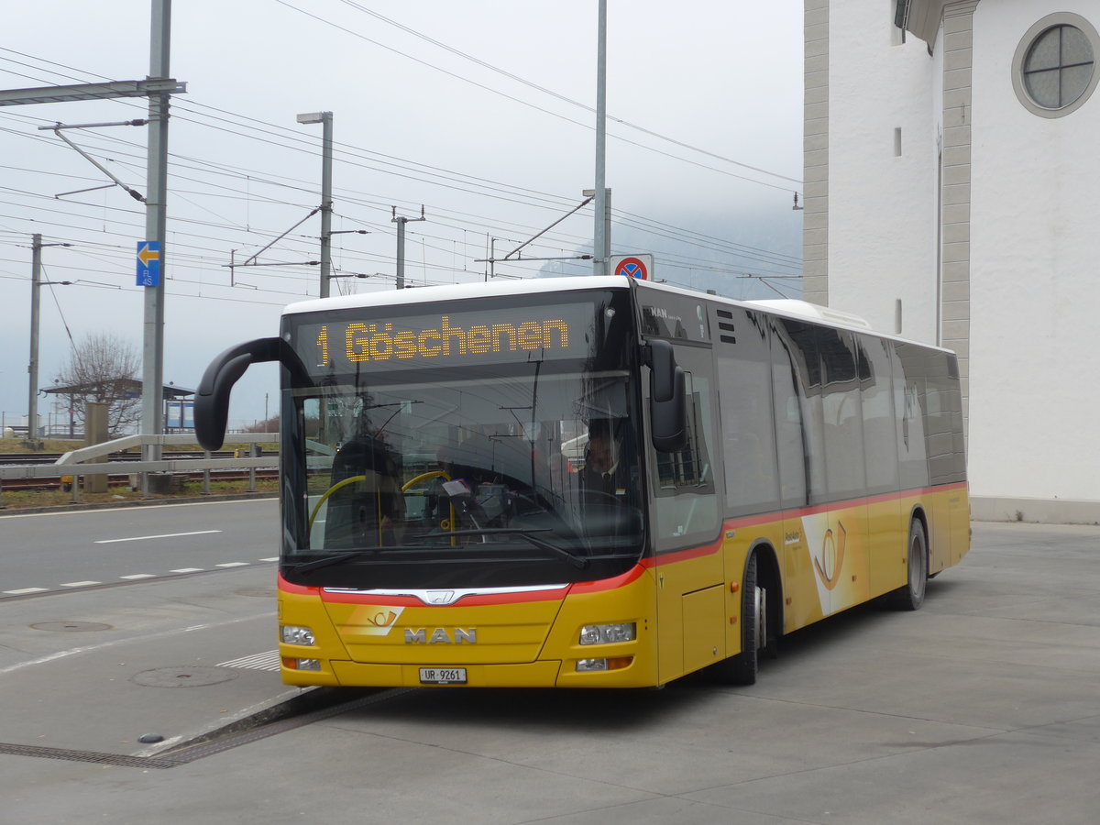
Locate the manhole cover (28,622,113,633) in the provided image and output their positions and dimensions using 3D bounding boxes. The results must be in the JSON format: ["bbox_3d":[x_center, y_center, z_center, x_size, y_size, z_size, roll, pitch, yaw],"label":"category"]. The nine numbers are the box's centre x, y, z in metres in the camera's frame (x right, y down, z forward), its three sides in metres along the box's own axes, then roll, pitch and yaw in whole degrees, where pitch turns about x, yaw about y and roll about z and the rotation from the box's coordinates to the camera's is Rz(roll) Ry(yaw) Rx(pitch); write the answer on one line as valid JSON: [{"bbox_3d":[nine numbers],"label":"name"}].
[{"bbox_3d":[-3.883,1.758,15.200,0.670,0.030,0.670,0,-1,0],"label":"manhole cover"}]

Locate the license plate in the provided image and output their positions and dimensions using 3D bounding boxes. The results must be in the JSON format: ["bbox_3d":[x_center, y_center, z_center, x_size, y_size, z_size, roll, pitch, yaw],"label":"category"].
[{"bbox_3d":[-0.639,1.581,11.241,0.310,0.092,0.022,-3,-2,22],"label":"license plate"}]

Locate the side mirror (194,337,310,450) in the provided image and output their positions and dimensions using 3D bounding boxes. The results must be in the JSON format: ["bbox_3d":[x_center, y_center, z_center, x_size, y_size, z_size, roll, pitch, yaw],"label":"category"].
[{"bbox_3d":[-1.871,-0.139,11.623,0.630,0.700,0.430,-3,-2,22],"label":"side mirror"}]

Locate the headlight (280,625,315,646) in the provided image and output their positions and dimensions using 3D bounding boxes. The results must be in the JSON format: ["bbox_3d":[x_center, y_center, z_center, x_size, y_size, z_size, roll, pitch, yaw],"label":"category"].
[{"bbox_3d":[-1.584,1.397,11.727,0.315,0.134,0.140,-3,-2,22],"label":"headlight"}]

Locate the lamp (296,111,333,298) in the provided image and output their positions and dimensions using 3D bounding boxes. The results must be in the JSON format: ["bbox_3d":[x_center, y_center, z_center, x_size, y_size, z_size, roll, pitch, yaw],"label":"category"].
[{"bbox_3d":[-7.275,-3.832,57.272,1.300,10.646,0.300,0,-1,23],"label":"lamp"}]

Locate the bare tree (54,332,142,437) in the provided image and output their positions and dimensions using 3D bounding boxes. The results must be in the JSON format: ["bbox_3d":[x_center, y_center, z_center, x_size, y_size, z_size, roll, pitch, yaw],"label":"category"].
[{"bbox_3d":[-19.745,-1.143,82.000,3.900,4.731,3.900,0,-1,0],"label":"bare tree"}]

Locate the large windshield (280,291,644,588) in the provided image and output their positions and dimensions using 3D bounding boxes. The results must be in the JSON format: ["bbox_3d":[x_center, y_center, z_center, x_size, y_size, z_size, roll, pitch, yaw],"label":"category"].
[{"bbox_3d":[-0.645,0.192,11.450,2.420,1.743,0.340,-3,-2,22],"label":"large windshield"}]

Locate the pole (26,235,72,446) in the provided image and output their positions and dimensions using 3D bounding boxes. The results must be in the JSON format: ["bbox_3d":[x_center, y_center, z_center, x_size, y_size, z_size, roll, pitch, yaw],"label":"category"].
[{"bbox_3d":[-17.226,-2.541,64.776,1.750,7.214,0.320,0,-1,23],"label":"pole"}]

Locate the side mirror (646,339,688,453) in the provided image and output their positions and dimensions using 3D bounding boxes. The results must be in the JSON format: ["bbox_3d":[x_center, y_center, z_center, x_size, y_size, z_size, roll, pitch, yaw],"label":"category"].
[{"bbox_3d":[0.682,-0.094,10.923,0.260,0.663,0.220,-3,-2,22],"label":"side mirror"}]

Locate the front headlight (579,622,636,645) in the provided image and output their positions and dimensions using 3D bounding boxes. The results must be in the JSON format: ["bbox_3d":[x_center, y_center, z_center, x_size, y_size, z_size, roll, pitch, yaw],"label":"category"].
[{"bbox_3d":[0.332,1.296,10.964,0.315,0.134,0.140,-3,-2,22],"label":"front headlight"}]

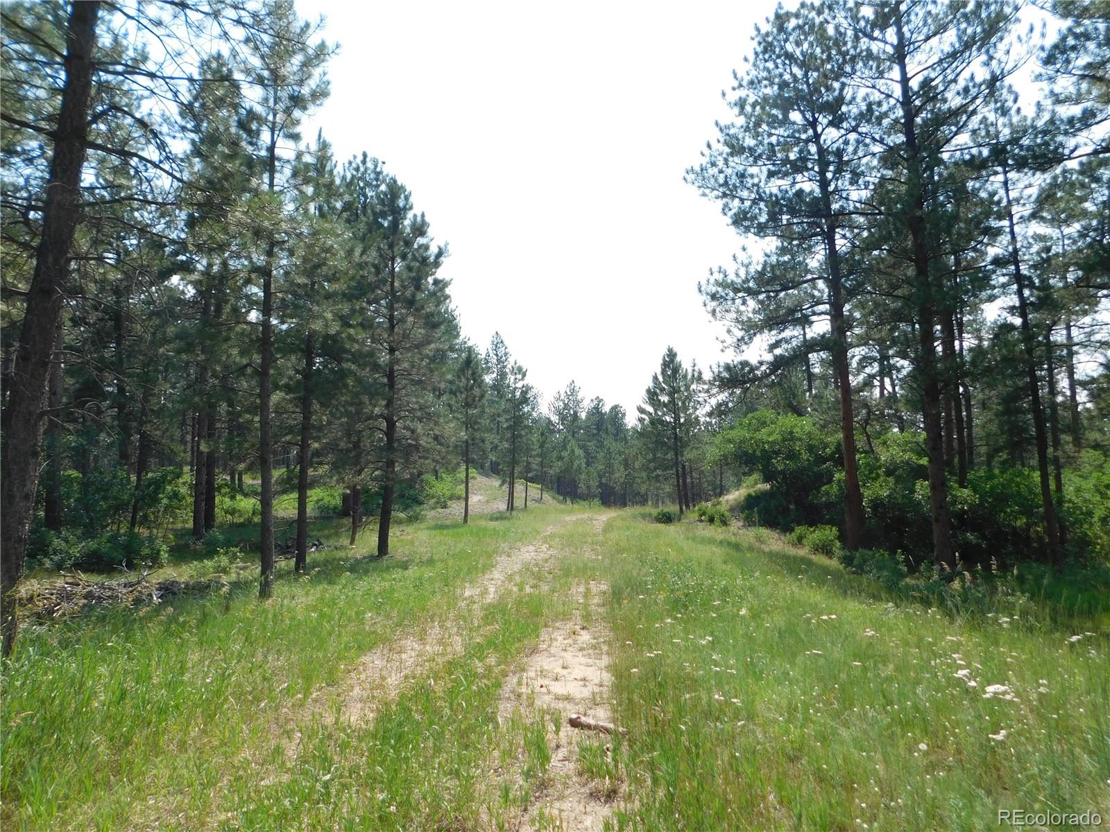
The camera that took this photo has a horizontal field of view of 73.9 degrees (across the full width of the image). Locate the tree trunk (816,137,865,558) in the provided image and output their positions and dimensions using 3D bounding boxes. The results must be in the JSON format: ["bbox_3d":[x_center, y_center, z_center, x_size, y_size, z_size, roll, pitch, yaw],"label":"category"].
[{"bbox_3d":[7.810,-2.169,20.450,0.470,11.643,0.470,-5,-8,21],"label":"tree trunk"}]

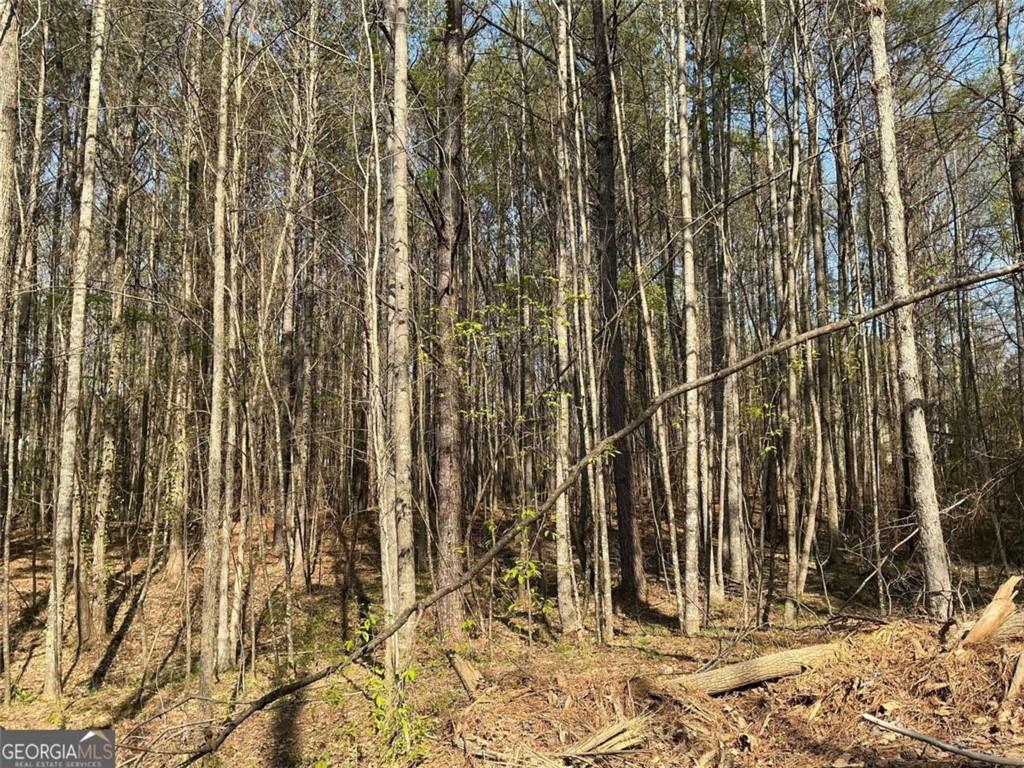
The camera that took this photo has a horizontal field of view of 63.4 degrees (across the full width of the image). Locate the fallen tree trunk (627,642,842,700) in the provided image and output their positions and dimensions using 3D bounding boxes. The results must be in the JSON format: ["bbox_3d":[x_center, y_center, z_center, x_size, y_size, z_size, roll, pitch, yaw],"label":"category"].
[{"bbox_3d":[1.860,2.297,6.675,1.764,0.180,0.180,-3,-5,-15],"label":"fallen tree trunk"}]

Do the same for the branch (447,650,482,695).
[{"bbox_3d":[-0.389,2.325,6.725,0.150,0.140,0.580,1,4,-18],"label":"branch"}]

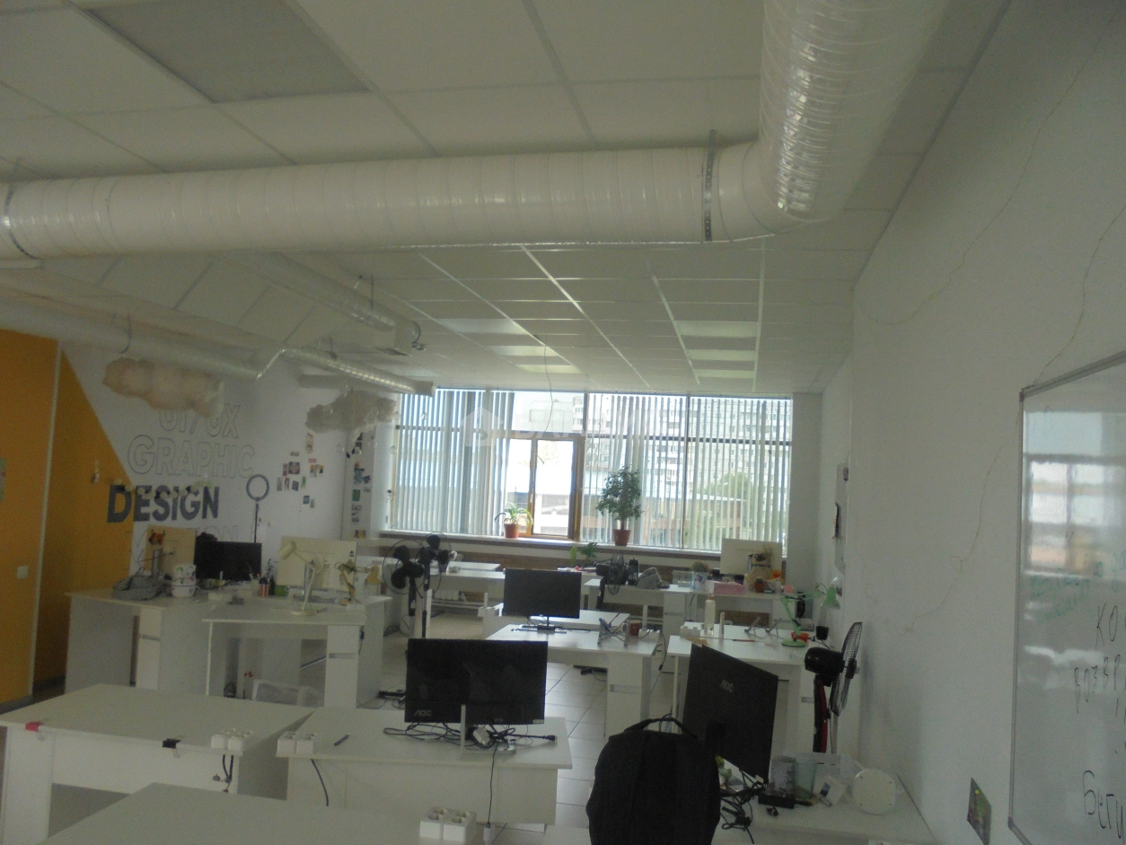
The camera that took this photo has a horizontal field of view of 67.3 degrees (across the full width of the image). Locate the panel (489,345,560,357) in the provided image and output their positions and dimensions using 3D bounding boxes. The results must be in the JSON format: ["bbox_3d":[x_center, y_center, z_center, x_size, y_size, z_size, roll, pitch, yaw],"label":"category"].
[{"bbox_3d":[-0.365,-0.686,7.824,0.600,0.060,0.600,2,-4,12],"label":"panel"}]

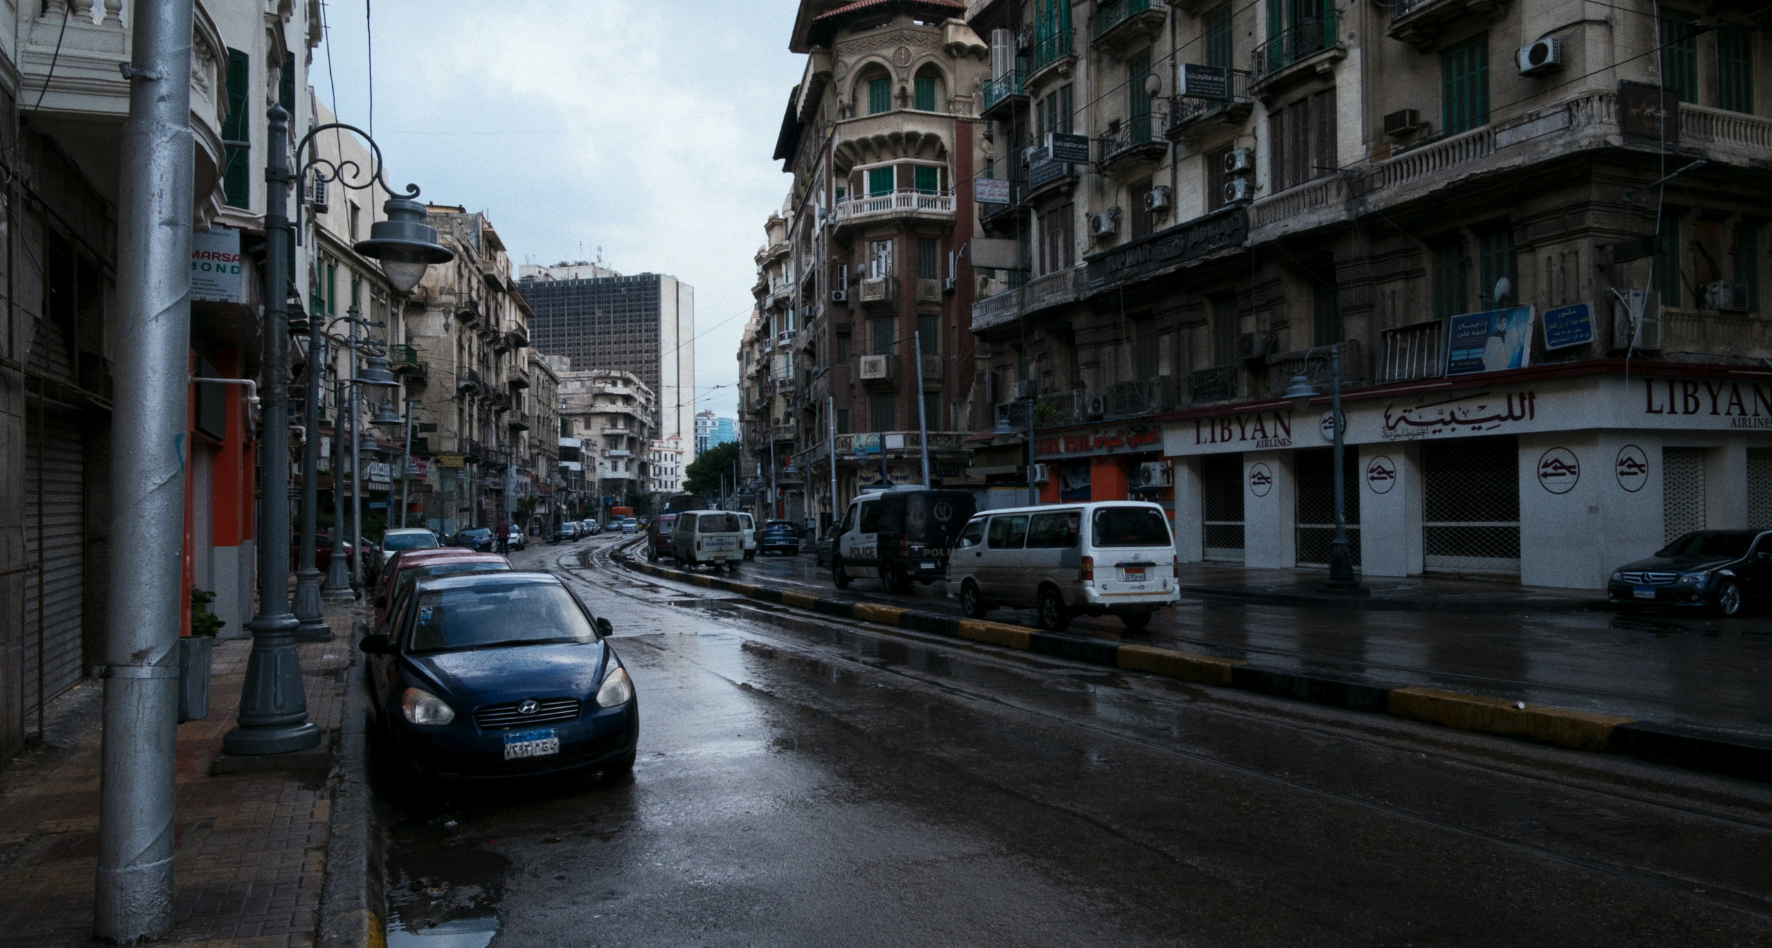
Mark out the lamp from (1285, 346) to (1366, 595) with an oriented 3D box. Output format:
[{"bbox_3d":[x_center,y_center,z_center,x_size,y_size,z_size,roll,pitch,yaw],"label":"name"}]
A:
[{"bbox_3d":[8.570,-0.053,23.248,1.550,4.750,0.700,0,-2,-24],"label":"lamp"}]

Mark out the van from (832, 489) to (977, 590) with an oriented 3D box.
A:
[{"bbox_3d":[0.302,1.599,28.965,1.980,2.420,5.200,0,-2,-22],"label":"van"}]

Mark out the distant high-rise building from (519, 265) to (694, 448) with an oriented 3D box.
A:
[{"bbox_3d":[-95.076,-26.181,402.998,53.000,83.000,22.000,-1,-2,17],"label":"distant high-rise building"}]

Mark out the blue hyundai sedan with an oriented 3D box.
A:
[{"bbox_3d":[-3.214,1.536,9.565,1.700,1.470,4.270,0,-2,-26],"label":"blue hyundai sedan"}]

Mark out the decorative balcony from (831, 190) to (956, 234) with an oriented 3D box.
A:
[{"bbox_3d":[0.393,-13.333,60.424,6.200,1.500,2.200,-1,-2,3],"label":"decorative balcony"}]

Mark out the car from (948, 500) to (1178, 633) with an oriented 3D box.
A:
[{"bbox_3d":[2.770,1.470,20.123,1.690,1.970,4.670,0,-2,-25],"label":"car"}]

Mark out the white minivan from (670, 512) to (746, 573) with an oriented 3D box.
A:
[{"bbox_3d":[-5.760,2.152,37.955,1.540,1.880,3.750,0,-2,-22],"label":"white minivan"}]

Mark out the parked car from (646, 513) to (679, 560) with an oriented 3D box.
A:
[{"bbox_3d":[-9.015,2.566,49.149,1.550,1.850,3.750,0,-2,-20],"label":"parked car"}]

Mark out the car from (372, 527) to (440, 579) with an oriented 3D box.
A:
[{"bbox_3d":[-12.519,2.279,31.151,1.700,1.530,4.200,0,-2,-27],"label":"car"}]

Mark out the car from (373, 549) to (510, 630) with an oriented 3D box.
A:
[{"bbox_3d":[-5.197,1.695,14.158,1.680,1.480,4.200,0,-2,-25],"label":"car"}]

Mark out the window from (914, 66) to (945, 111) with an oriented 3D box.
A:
[{"bbox_3d":[2.247,-19.551,60.808,1.600,2.300,0.400,0,-2,-20],"label":"window"}]

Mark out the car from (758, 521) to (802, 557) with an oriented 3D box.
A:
[{"bbox_3d":[-5.211,2.839,53.541,1.770,1.500,4.300,0,-2,-17],"label":"car"}]

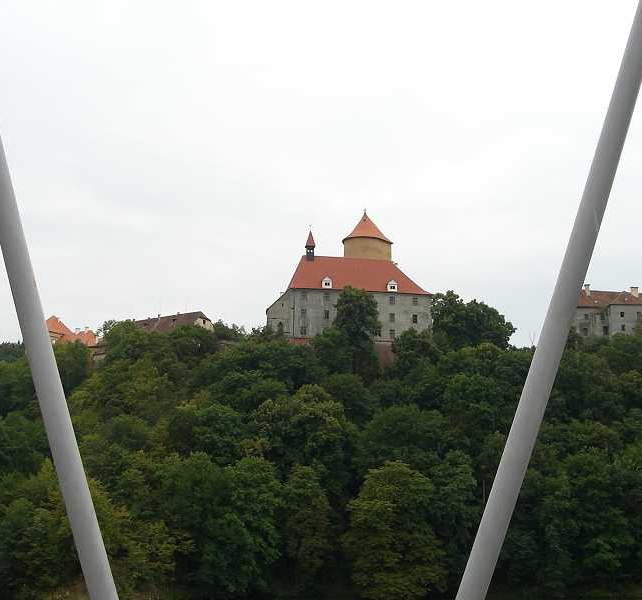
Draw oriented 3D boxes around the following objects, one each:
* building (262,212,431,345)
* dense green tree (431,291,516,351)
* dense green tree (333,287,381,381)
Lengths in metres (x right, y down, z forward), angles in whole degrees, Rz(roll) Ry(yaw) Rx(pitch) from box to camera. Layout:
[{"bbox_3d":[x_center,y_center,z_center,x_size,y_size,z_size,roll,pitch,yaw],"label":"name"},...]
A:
[{"bbox_3d":[6.210,-4.100,209.000,34.500,32.000,24.000,3,-9,-17],"label":"building"},{"bbox_3d":[36.340,5.470,212.000,19.000,15.500,16.000,0,-9,0],"label":"dense green tree"},{"bbox_3d":[7.470,7.580,188.000,10.700,20.500,10.200,0,-9,0],"label":"dense green tree"}]

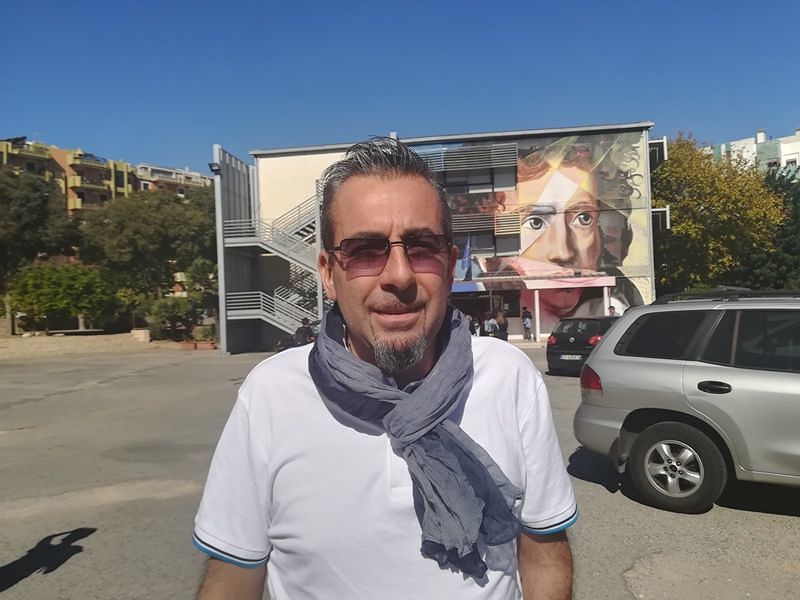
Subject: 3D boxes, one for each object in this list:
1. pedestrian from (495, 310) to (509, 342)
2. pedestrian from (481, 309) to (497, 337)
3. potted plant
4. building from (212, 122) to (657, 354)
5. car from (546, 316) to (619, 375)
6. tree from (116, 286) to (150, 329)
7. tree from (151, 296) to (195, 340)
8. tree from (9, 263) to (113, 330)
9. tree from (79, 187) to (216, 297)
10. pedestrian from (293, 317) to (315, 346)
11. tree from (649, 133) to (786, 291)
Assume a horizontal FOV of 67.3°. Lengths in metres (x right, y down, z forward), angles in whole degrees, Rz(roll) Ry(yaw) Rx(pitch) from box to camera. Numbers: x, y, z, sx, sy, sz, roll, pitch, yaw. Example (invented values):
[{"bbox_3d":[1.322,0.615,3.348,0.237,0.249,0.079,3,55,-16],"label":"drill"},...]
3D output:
[{"bbox_3d":[4.606,1.418,27.000,0.500,1.690,0.400,-2,-2,-6],"label":"pedestrian"},{"bbox_3d":[4.004,1.457,27.500,0.500,1.690,0.400,-2,-2,0],"label":"pedestrian"},{"bbox_3d":[-12.007,2.466,37.000,1.400,1.500,1.000,-2,-2,-6],"label":"potted plant"},{"bbox_3d":[2.859,-3.073,38.017,23.000,11.500,16.000,-2,-2,6],"label":"building"},{"bbox_3d":[5.500,1.142,16.200,1.770,1.480,4.200,-4,-2,37],"label":"car"},{"bbox_3d":[-19.142,0.877,43.000,2.600,3.300,2.500,-1,-2,-24],"label":"tree"},{"bbox_3d":[-15.266,1.350,40.500,3.100,3.100,2.800,-1,-2,-21],"label":"tree"},{"bbox_3d":[-24.012,0.195,42.500,6.500,4.700,6.000,-1,-2,-29],"label":"tree"},{"bbox_3d":[-20.345,-2.789,49.000,10.800,11.200,10.000,-1,-2,-22],"label":"tree"},{"bbox_3d":[-2.730,1.376,17.000,0.520,1.690,0.500,-3,-2,30],"label":"pedestrian"},{"bbox_3d":[20.078,-3.778,38.000,8.800,11.600,8.600,-3,-2,28],"label":"tree"}]

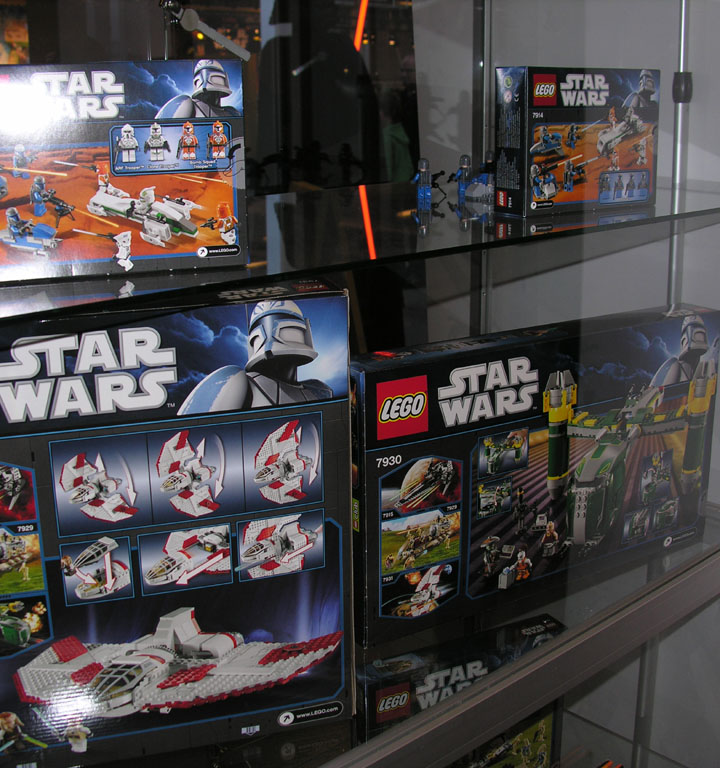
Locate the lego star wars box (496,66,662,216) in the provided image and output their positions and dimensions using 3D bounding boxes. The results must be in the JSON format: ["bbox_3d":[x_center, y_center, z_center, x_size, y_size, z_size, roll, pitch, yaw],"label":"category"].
[{"bbox_3d":[0.230,-0.255,1.079,0.189,0.143,0.046,-10,18,-31],"label":"lego star wars box"}]

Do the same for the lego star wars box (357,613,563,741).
[{"bbox_3d":[0.131,0.452,1.325,0.292,0.252,0.044,-8,17,-25],"label":"lego star wars box"}]

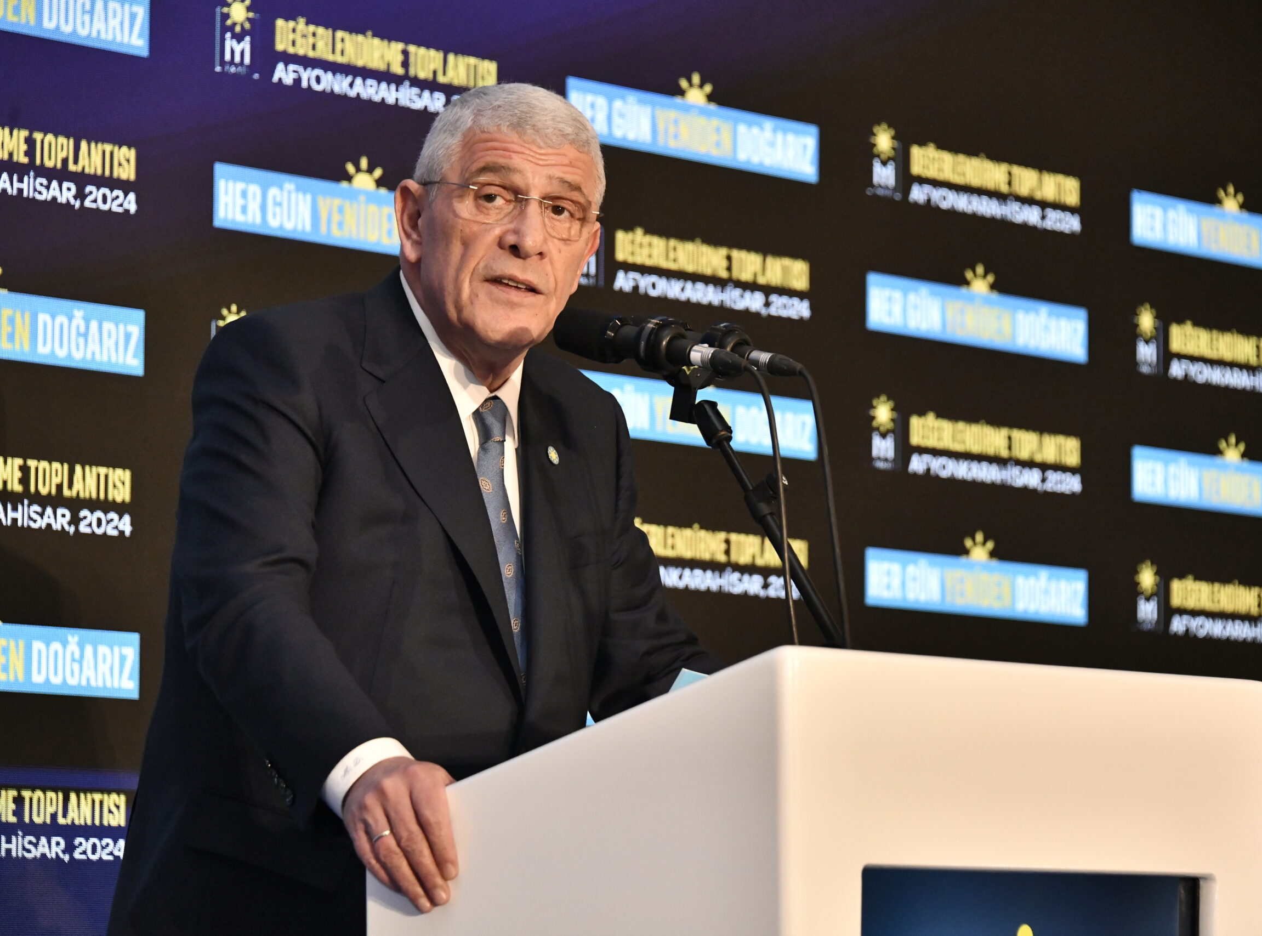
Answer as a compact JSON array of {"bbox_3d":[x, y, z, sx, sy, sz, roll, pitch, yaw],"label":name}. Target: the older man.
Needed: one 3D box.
[{"bbox_3d":[-0.190,0.525,5.030,0.580,1.720,0.520,6,-9,-44],"label":"older man"}]

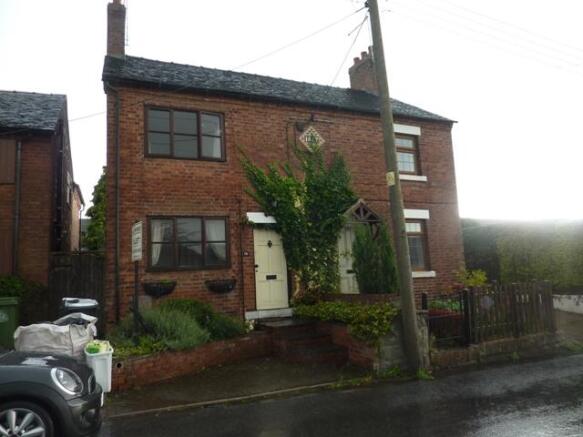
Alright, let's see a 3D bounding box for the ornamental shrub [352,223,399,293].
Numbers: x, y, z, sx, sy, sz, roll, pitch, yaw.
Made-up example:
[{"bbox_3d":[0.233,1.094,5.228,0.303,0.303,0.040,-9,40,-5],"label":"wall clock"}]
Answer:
[{"bbox_3d":[2.175,1.083,10.745,1.150,1.920,1.100,0,-7,-24],"label":"ornamental shrub"}]

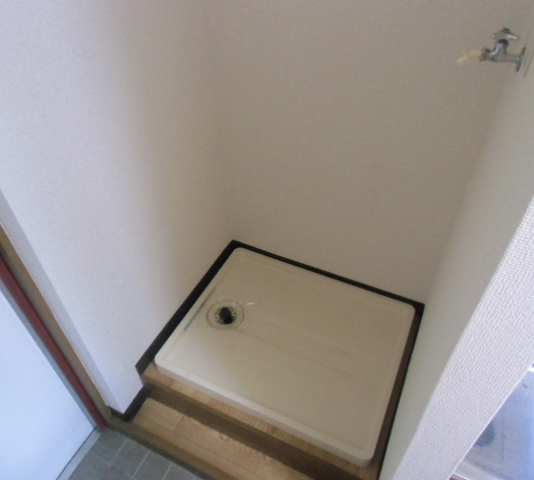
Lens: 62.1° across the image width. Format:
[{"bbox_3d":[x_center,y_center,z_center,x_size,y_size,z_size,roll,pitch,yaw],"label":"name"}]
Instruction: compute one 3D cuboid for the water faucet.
[{"bbox_3d":[0.532,-0.427,0.994,0.085,0.086,0.056,18,47,19],"label":"water faucet"}]

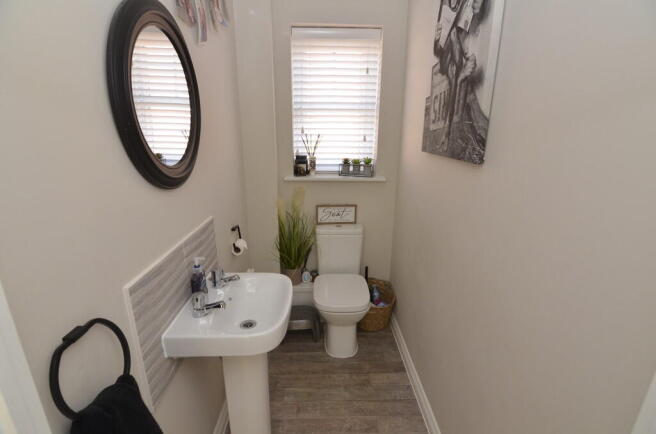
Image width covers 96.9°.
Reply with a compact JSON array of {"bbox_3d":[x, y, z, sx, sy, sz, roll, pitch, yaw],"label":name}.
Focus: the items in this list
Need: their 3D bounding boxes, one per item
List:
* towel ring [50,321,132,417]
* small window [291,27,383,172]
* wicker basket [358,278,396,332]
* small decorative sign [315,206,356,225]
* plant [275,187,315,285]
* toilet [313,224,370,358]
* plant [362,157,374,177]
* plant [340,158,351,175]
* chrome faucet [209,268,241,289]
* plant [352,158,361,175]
[{"bbox_3d":[-0.488,0.318,0.614,0.052,0.215,0.187,0,17,-1],"label":"towel ring"},{"bbox_3d":[0.060,-0.780,2.043,0.595,0.960,0.100,0,17,-1],"label":"small window"},{"bbox_3d":[0.370,0.711,2.273,0.290,0.290,0.310,0,17,-1],"label":"wicker basket"},{"bbox_3d":[0.064,-0.017,2.195,0.305,0.155,0.022,0,17,-1],"label":"small decorative sign"},{"bbox_3d":[-0.239,0.141,2.128,0.285,0.725,0.255,0,17,-1],"label":"plant"},{"bbox_3d":[0.094,0.513,2.074,0.370,0.780,0.610,0,17,-1],"label":"toilet"},{"bbox_3d":[0.300,-0.376,2.148,0.082,0.135,0.080,0,17,-1],"label":"plant"},{"bbox_3d":[0.134,-0.371,2.147,0.066,0.120,0.066,0,17,-1],"label":"plant"},{"bbox_3d":[-0.433,0.254,1.230,0.115,0.080,0.050,0,17,-1],"label":"chrome faucet"},{"bbox_3d":[0.214,-0.371,2.148,0.065,0.120,0.065,0,17,-1],"label":"plant"}]

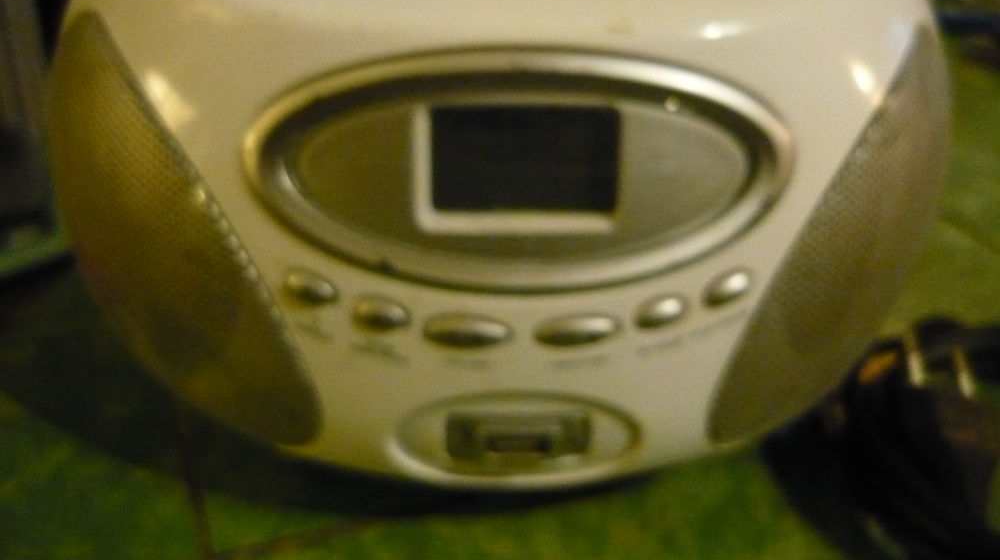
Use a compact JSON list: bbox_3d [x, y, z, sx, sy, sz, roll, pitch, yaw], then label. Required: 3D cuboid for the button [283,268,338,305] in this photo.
[{"bbox_3d":[-0.041,0.002,0.204,0.012,0.007,0.004,20,19,9],"label":"button"}]

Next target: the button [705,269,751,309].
[{"bbox_3d":[0.050,0.002,0.209,0.012,0.007,0.004,-29,22,-11],"label":"button"}]

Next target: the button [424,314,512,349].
[{"bbox_3d":[-0.007,0.011,0.199,0.018,0.007,0.004,3,16,2],"label":"button"}]

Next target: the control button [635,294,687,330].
[{"bbox_3d":[0.034,0.007,0.204,0.012,0.007,0.004,-21,19,-8],"label":"control button"}]

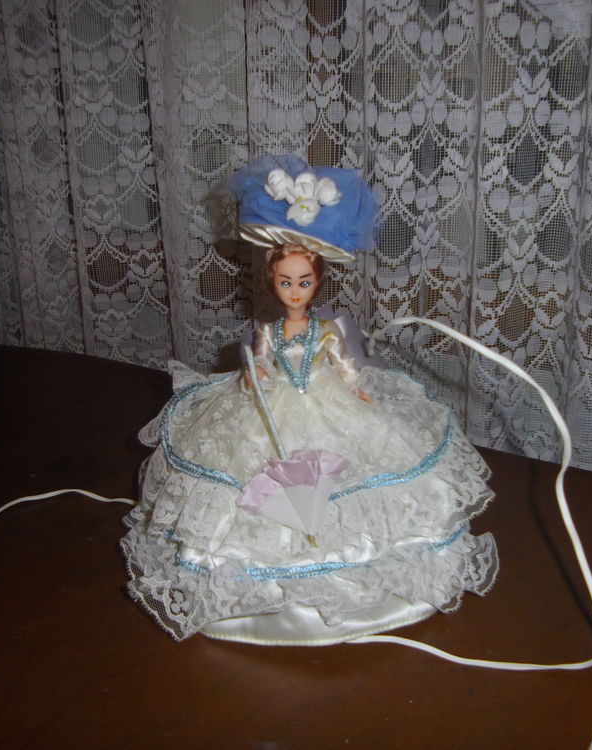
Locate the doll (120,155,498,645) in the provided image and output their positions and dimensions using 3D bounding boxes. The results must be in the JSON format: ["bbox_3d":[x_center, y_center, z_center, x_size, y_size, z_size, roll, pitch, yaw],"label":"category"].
[{"bbox_3d":[0.008,-0.009,0.507,0.252,0.265,0.245,-1,15,3],"label":"doll"}]

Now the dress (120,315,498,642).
[{"bbox_3d":[0.009,0.040,0.520,0.252,0.165,0.245,-1,15,3],"label":"dress"}]

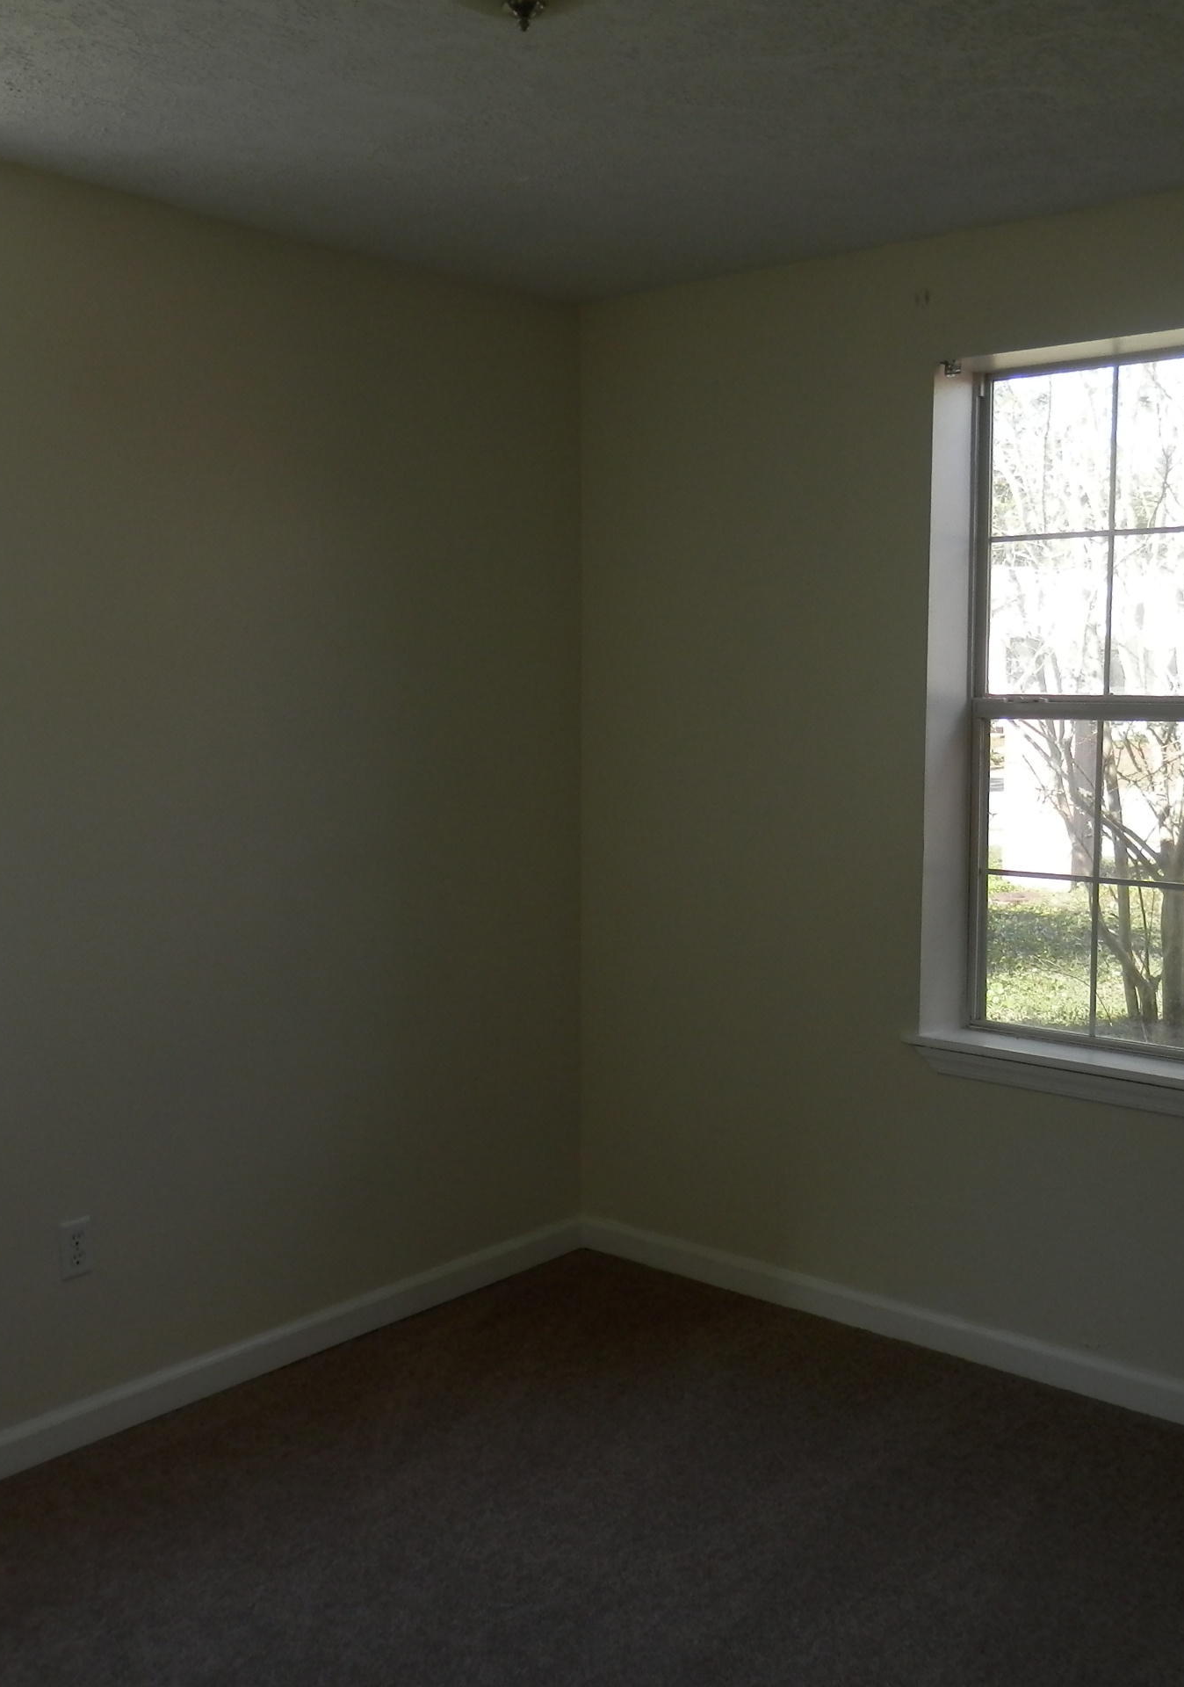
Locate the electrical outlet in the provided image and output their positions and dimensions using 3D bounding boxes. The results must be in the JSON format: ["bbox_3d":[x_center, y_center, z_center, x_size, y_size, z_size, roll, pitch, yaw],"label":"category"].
[{"bbox_3d":[-0.992,0.784,3.137,0.008,0.114,0.070,5,7,40],"label":"electrical outlet"}]

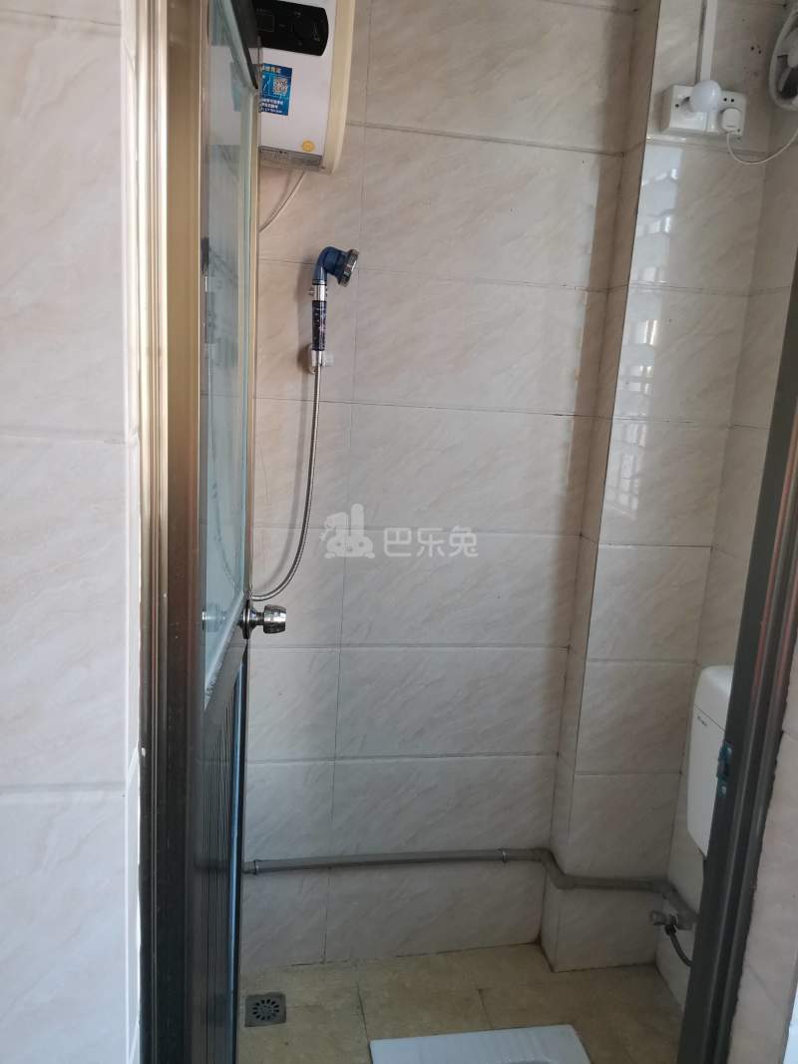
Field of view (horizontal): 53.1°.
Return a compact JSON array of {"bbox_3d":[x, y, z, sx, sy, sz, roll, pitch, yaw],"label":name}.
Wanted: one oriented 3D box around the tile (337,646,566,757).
[{"bbox_3d":[0.141,0.445,2.090,0.600,0.300,0.010,1,12,-10],"label":"tile"}]

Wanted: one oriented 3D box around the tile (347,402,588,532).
[{"bbox_3d":[0.176,-0.146,1.948,0.600,0.300,0.010,1,11,-10],"label":"tile"}]

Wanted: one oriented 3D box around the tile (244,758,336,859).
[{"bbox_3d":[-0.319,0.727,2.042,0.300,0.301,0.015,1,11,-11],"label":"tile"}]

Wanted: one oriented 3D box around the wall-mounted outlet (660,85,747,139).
[{"bbox_3d":[0.661,-0.911,1.740,0.172,0.086,0.044,1,12,-10],"label":"wall-mounted outlet"}]

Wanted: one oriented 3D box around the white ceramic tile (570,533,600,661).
[{"bbox_3d":[0.472,0.169,2.021,0.010,0.300,0.112,1,12,-10],"label":"white ceramic tile"}]

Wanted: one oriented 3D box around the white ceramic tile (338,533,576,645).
[{"bbox_3d":[0.158,0.147,2.006,0.600,0.300,0.010,1,11,-10],"label":"white ceramic tile"}]

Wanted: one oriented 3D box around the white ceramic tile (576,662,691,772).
[{"bbox_3d":[0.605,0.474,2.051,0.298,0.301,0.015,1,11,-11],"label":"white ceramic tile"}]

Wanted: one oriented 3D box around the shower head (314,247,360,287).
[{"bbox_3d":[-0.131,-0.558,1.675,0.088,0.073,0.072,8,10,-12],"label":"shower head"}]

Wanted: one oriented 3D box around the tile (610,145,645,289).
[{"bbox_3d":[0.526,-0.720,1.840,0.010,0.300,0.112,1,12,-10],"label":"tile"}]

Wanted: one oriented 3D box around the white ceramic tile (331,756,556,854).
[{"bbox_3d":[0.124,0.737,2.126,0.601,0.301,0.015,1,11,-11],"label":"white ceramic tile"}]

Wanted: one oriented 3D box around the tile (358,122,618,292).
[{"bbox_3d":[0.213,-0.736,1.835,0.601,0.301,0.015,1,11,-11],"label":"tile"}]

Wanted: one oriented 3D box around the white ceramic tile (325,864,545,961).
[{"bbox_3d":[0.106,1.022,2.183,0.601,0.280,0.015,1,11,-11],"label":"white ceramic tile"}]

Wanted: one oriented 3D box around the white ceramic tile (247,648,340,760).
[{"bbox_3d":[-0.457,0.429,1.989,0.600,0.300,0.010,1,12,-10],"label":"white ceramic tile"}]

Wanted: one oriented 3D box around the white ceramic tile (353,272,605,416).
[{"bbox_3d":[0.195,-0.444,1.908,0.600,0.300,0.010,1,12,-10],"label":"white ceramic tile"}]

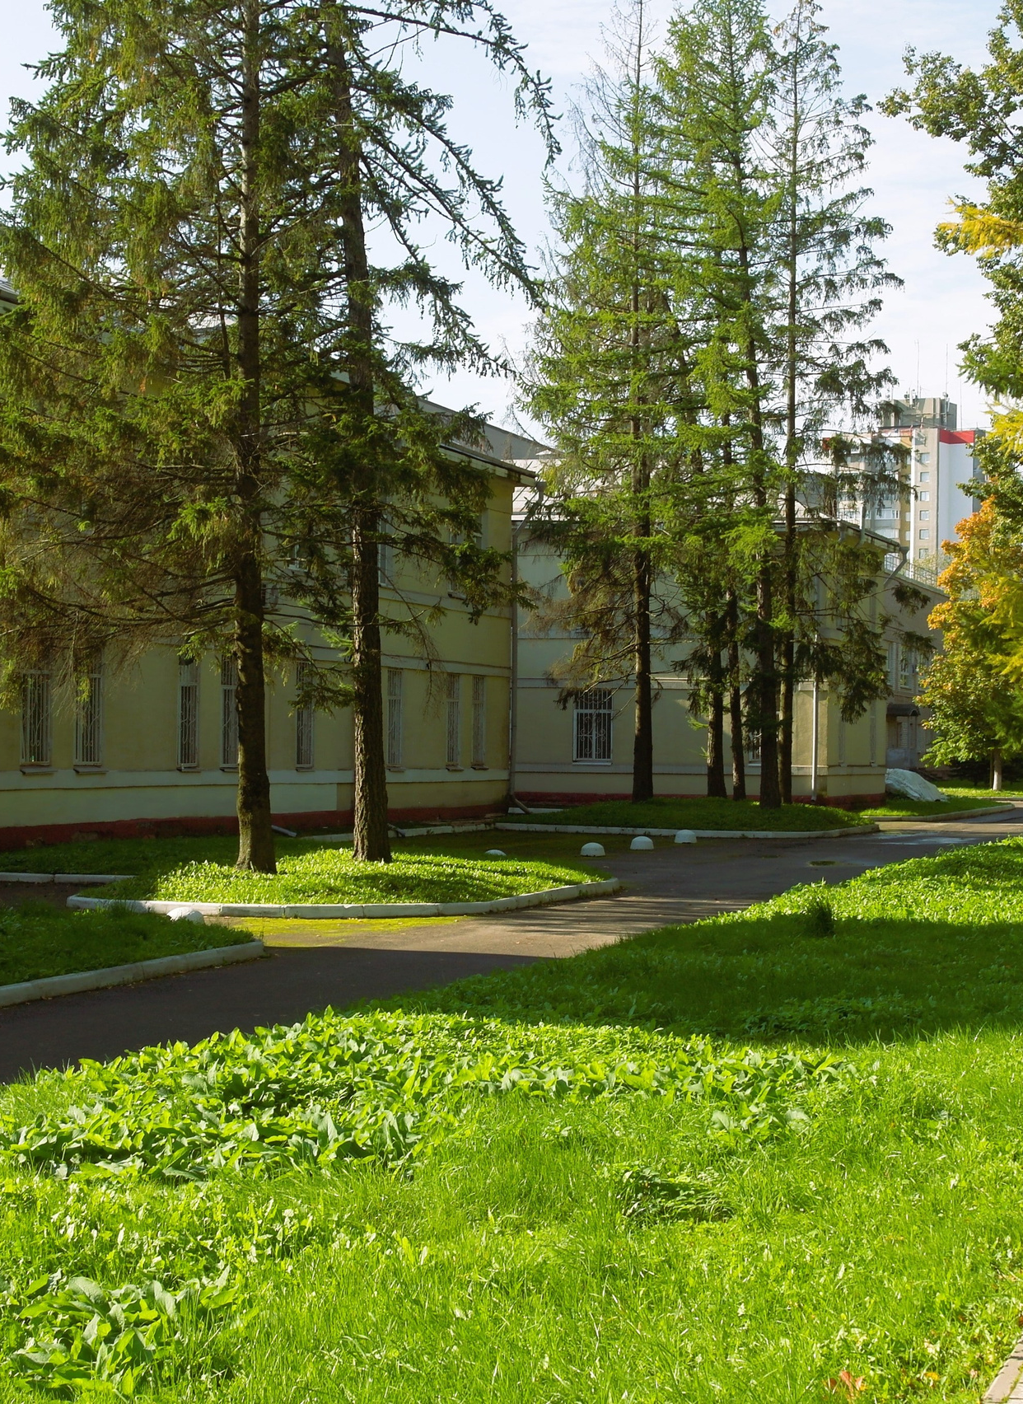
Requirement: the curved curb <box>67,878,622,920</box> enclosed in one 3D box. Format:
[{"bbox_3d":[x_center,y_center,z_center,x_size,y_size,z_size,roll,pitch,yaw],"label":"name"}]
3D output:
[{"bbox_3d":[-0.951,2.546,34.649,9.237,0.150,3.588,1,-1,-39],"label":"curved curb"}]

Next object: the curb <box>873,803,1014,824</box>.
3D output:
[{"bbox_3d":[15.017,3.624,88.190,1.870,0.150,19.908,0,-1,23],"label":"curb"}]

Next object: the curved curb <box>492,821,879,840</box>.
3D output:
[{"bbox_3d":[5.077,3.177,65.837,10.373,0.150,4.846,1,-1,-14],"label":"curved curb"}]

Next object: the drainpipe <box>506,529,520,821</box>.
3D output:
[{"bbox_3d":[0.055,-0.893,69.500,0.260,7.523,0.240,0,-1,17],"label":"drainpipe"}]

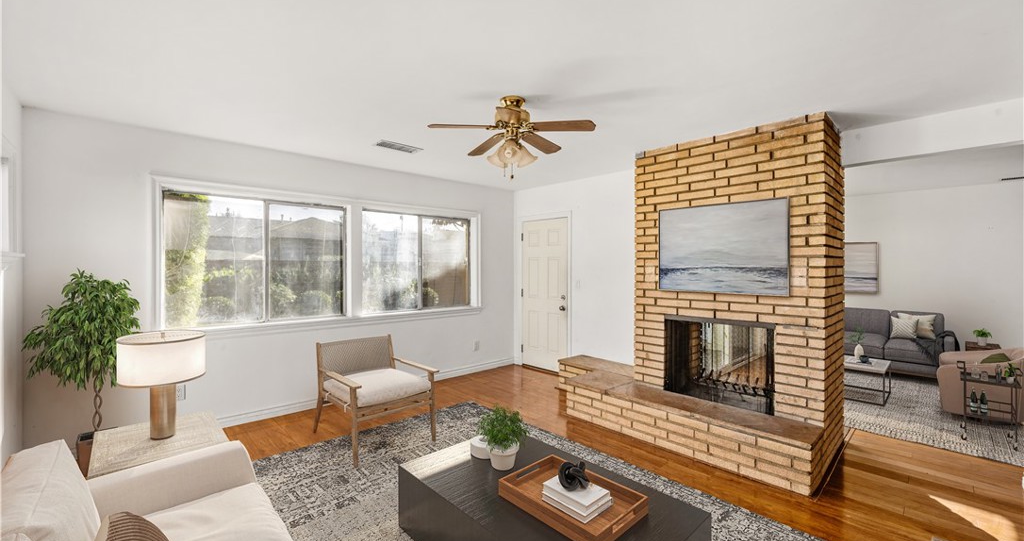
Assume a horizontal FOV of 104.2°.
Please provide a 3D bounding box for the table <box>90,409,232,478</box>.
[{"bbox_3d":[-1.734,1.105,1.966,0.470,0.550,0.635,0,1,-42],"label":"table"}]

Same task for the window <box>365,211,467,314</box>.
[{"bbox_3d":[-1.075,-0.094,4.760,1.430,1.130,0.070,0,1,-42],"label":"window"}]

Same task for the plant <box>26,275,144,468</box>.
[{"bbox_3d":[-2.769,0.668,2.606,0.530,1.410,0.530,0,1,-42],"label":"plant"}]

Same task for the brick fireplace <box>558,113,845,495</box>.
[{"bbox_3d":[1.385,0.142,3.737,1.130,2.455,2.545,0,1,-42],"label":"brick fireplace"}]

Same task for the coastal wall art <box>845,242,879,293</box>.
[{"bbox_3d":[5.114,-0.036,6.106,0.040,0.760,0.780,0,1,-42],"label":"coastal wall art"}]

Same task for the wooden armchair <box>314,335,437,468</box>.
[{"bbox_3d":[-1.121,0.977,3.276,0.700,0.785,0.855,0,1,-42],"label":"wooden armchair"}]

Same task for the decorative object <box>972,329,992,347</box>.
[{"bbox_3d":[5.664,0.802,4.791,0.160,0.210,0.160,0,1,-42],"label":"decorative object"}]

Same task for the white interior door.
[{"bbox_3d":[0.432,0.331,5.311,0.050,2.015,0.835,0,1,-42],"label":"white interior door"}]

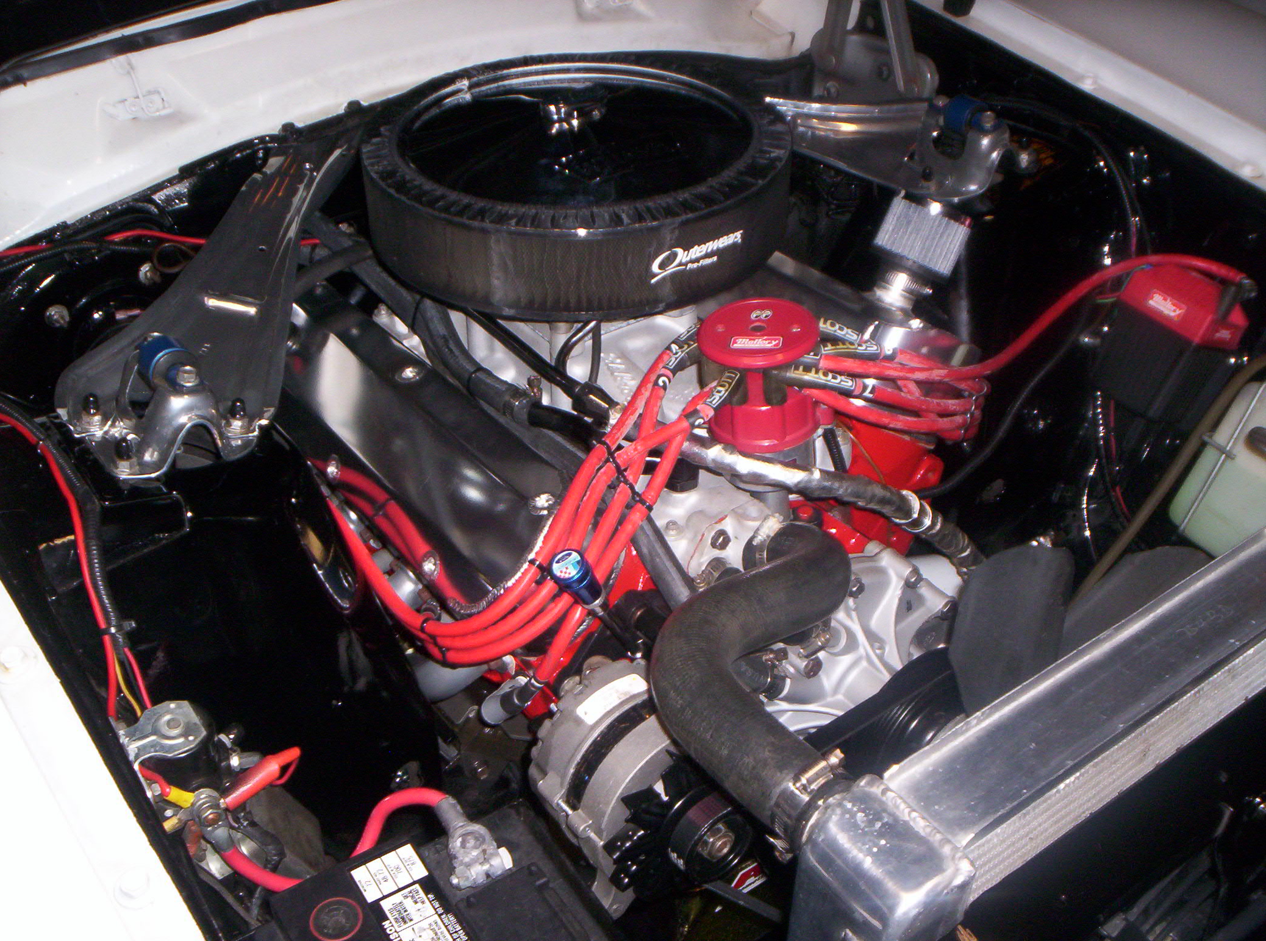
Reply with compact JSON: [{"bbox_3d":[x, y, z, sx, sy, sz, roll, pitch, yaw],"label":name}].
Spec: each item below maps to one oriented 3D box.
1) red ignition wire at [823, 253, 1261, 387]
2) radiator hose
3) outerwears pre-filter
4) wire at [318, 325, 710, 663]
[{"bbox_3d":[0.341,-0.128,1.098,0.445,0.085,0.090,-25,43,-27],"label":"red ignition wire"},{"bbox_3d":[0.103,0.115,0.870,0.220,0.130,0.270,-25,43,-27],"label":"radiator hose"},{"bbox_3d":[-0.046,-0.257,1.171,0.364,0.082,0.364,-1,37,1],"label":"outerwears pre-filter"},{"bbox_3d":[-0.101,-0.013,1.085,0.270,0.210,0.300,-25,43,-27],"label":"wire"}]

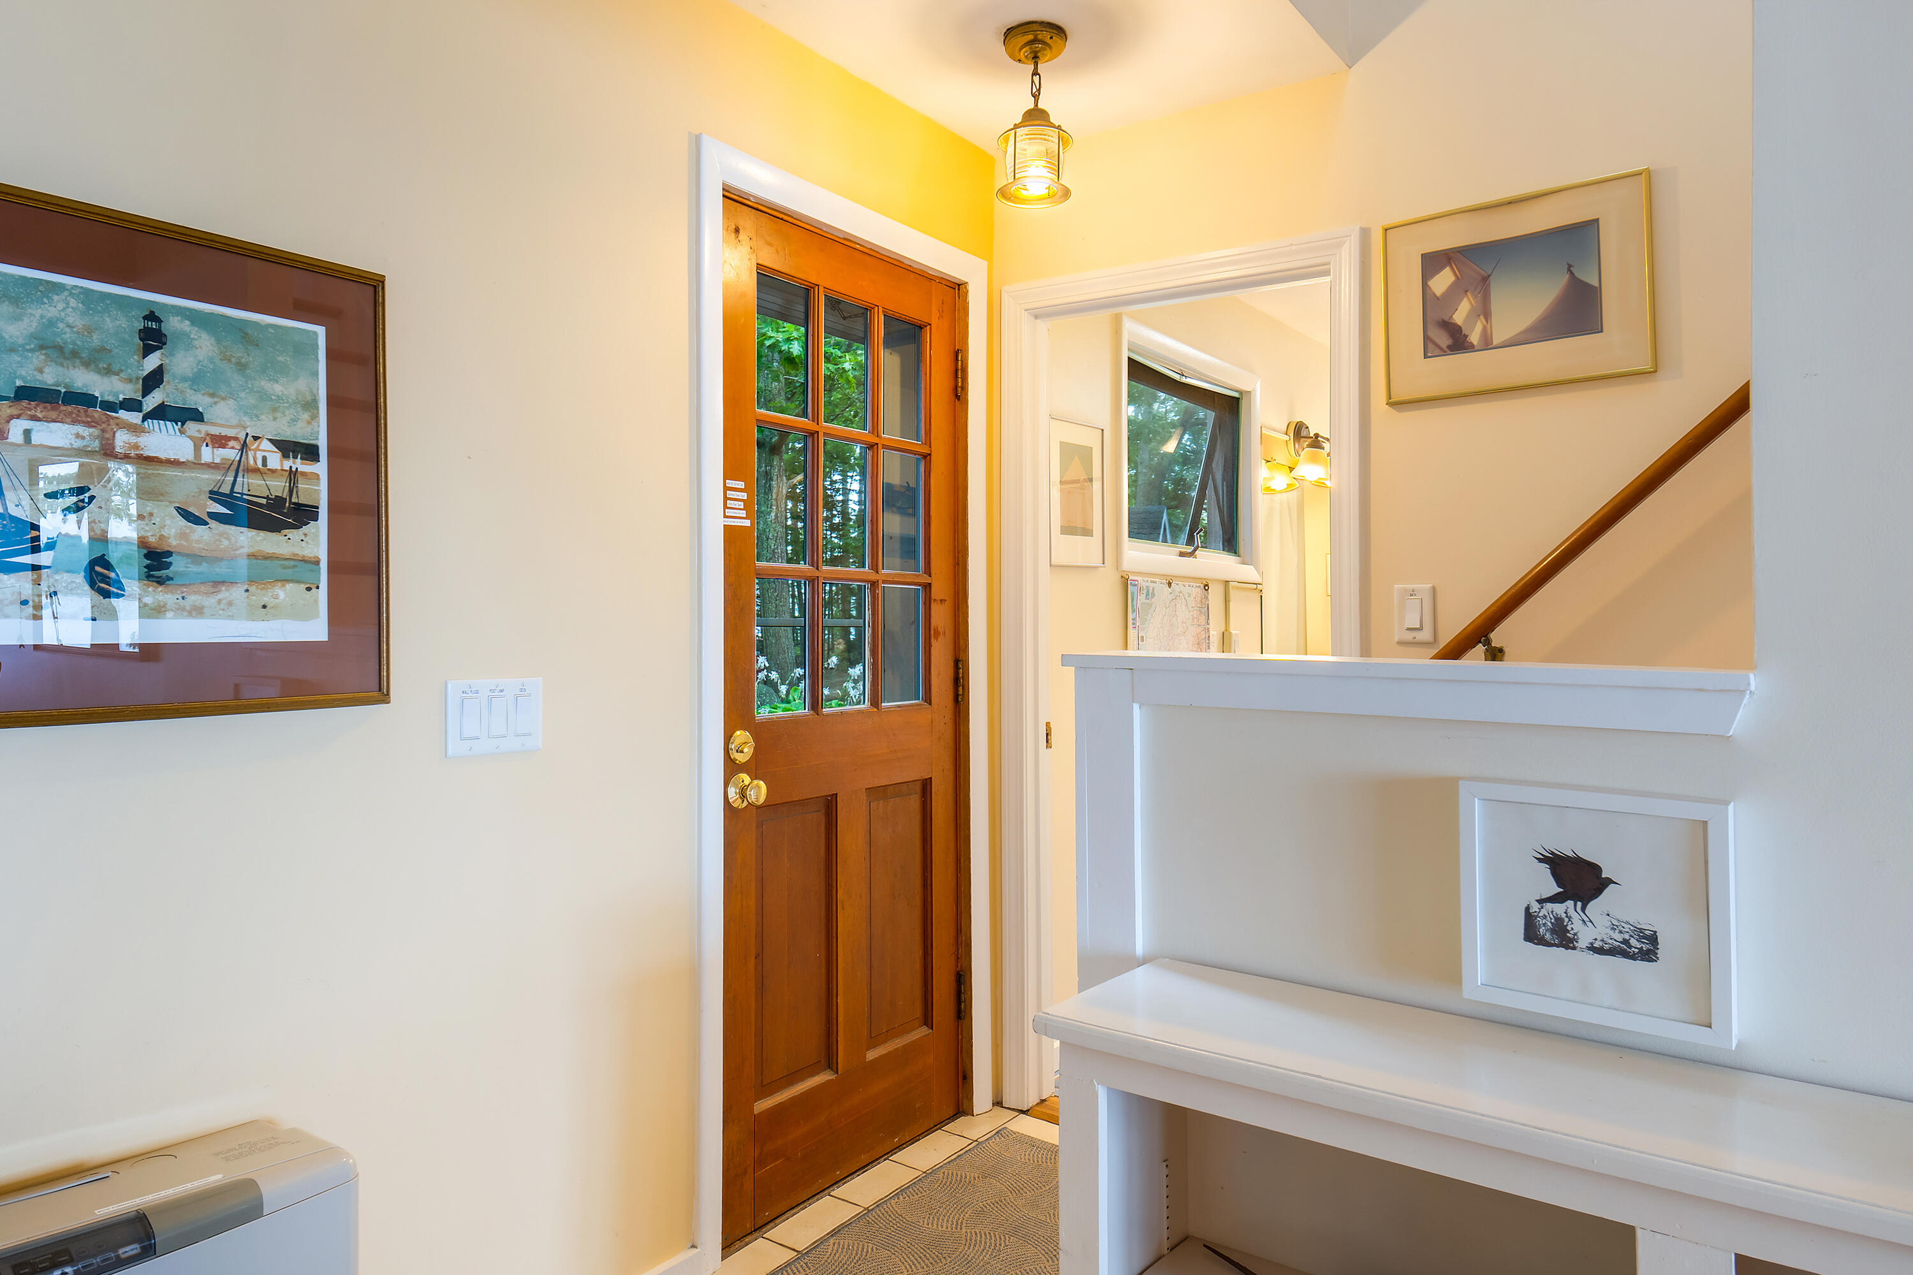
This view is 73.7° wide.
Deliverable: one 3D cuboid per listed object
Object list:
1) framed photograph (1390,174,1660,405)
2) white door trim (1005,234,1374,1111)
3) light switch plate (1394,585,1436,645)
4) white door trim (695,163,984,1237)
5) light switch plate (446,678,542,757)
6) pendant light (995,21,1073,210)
[{"bbox_3d":[1.112,-0.683,2.547,0.494,0.380,0.025,-2,-1,32],"label":"framed photograph"},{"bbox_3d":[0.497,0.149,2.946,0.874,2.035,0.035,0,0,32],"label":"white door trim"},{"bbox_3d":[0.955,-0.048,2.654,0.075,0.119,0.010,0,0,32],"label":"light switch plate"},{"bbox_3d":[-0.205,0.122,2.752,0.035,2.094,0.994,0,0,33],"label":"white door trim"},{"bbox_3d":[-0.714,0.124,1.969,0.010,0.116,0.167,0,0,33],"label":"light switch plate"},{"bbox_3d":[0.158,-1.049,2.563,0.153,0.320,0.153,0,0,0],"label":"pendant light"}]

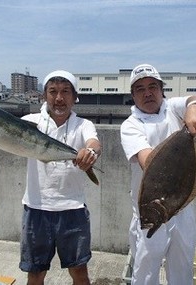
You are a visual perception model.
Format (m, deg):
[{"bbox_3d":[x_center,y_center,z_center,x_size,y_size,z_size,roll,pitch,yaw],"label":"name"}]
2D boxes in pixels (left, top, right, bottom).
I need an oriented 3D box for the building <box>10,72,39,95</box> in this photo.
[{"bbox_3d":[-87.209,-59.918,355.068,14.000,34.032,32.000,2,7,15],"label":"building"}]

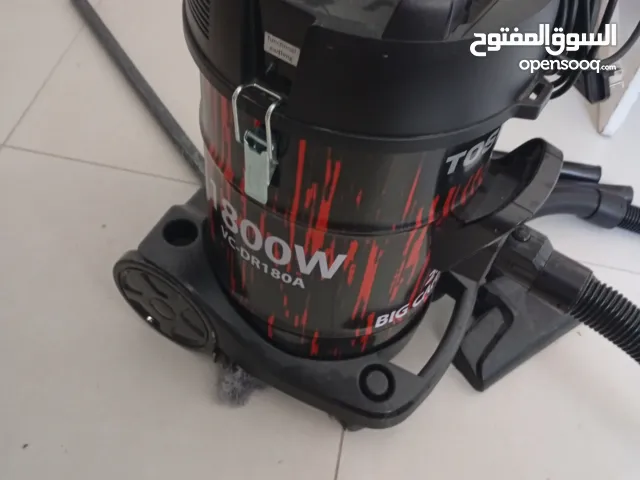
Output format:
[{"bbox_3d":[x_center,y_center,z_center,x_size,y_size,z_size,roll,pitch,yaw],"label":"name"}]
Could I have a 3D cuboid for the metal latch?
[{"bbox_3d":[-0.044,-0.067,0.376,0.030,0.096,0.025,29,58,15],"label":"metal latch"}]

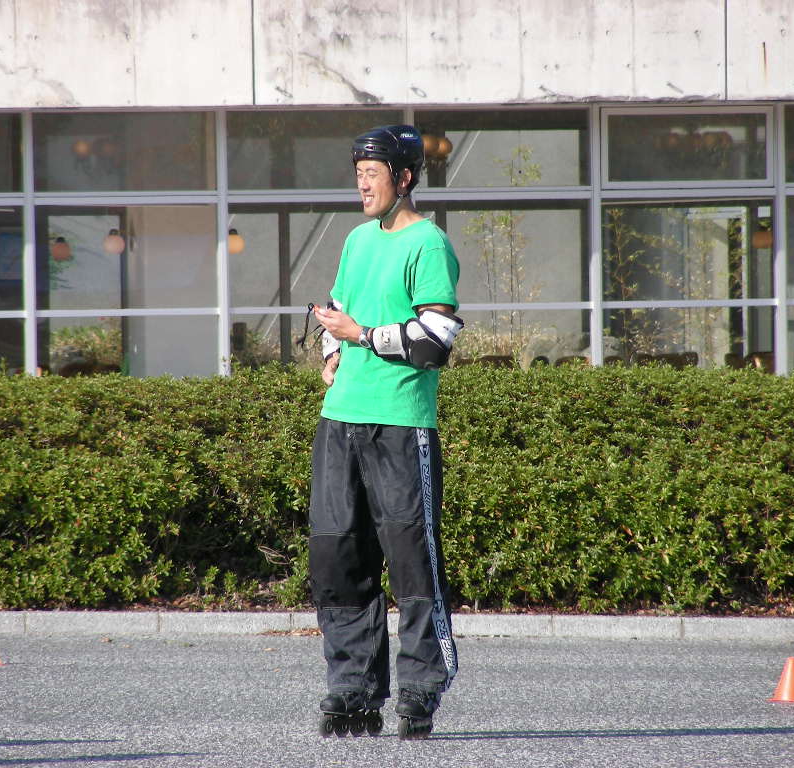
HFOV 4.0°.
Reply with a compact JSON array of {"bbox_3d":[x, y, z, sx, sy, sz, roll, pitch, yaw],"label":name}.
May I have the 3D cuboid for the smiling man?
[{"bbox_3d":[-0.044,0.146,34.500,0.500,1.880,0.460,0,1,42],"label":"smiling man"}]

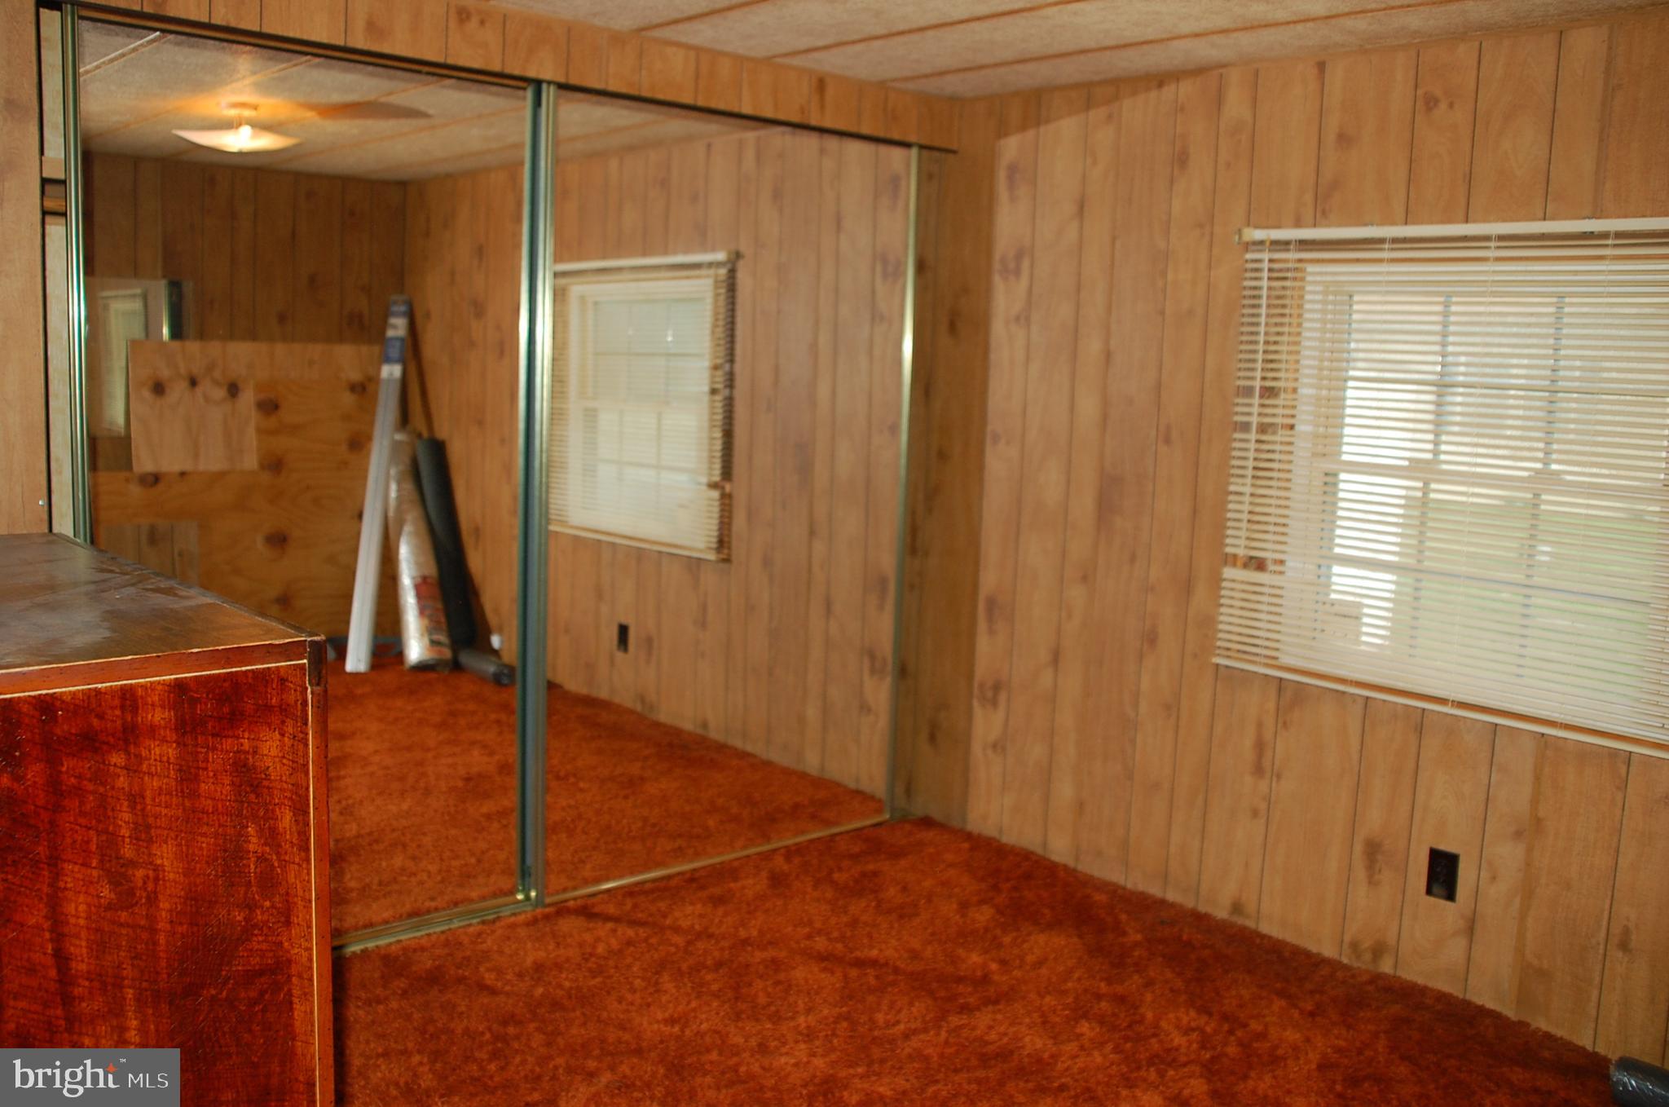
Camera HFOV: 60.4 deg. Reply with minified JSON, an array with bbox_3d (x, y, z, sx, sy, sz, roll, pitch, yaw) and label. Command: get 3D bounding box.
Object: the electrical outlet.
[{"bbox_3d":[1.395,0.737,3.286,0.010,0.115,0.070,-5,11,-42],"label":"electrical outlet"}]

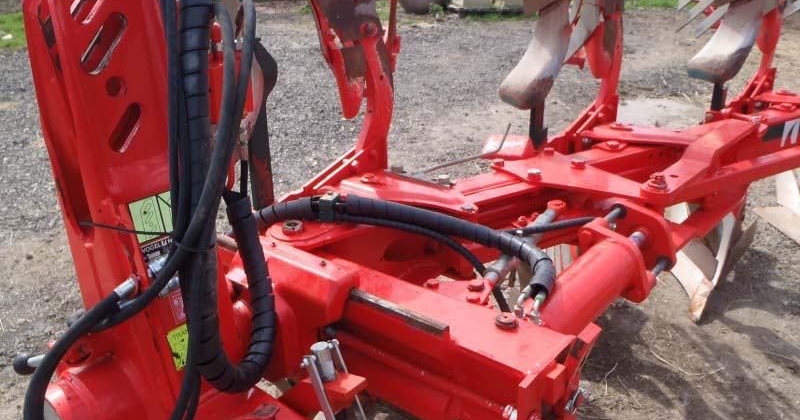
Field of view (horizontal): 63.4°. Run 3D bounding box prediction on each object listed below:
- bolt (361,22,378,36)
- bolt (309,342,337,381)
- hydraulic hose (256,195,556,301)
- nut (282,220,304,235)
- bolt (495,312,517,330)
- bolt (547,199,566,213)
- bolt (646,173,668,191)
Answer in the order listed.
[{"bbox_3d":[-0.090,-0.536,1.920,0.030,0.044,0.044,17,29,32],"label":"bolt"},{"bbox_3d":[-0.157,0.312,1.325,0.037,0.078,0.037,-9,24,4],"label":"bolt"},{"bbox_3d":[-0.005,0.045,1.480,0.762,0.114,0.139,13,28,26],"label":"hydraulic hose"},{"bbox_3d":[-0.264,0.043,1.607,0.052,0.018,0.052,0,24,0],"label":"nut"},{"bbox_3d":[0.212,0.222,1.290,0.046,0.020,0.046,0,24,0],"label":"bolt"},{"bbox_3d":[0.418,-0.012,1.728,0.050,0.021,0.050,0,24,0],"label":"bolt"},{"bbox_3d":[0.714,-0.079,1.794,0.055,0.036,0.055,17,29,32],"label":"bolt"}]

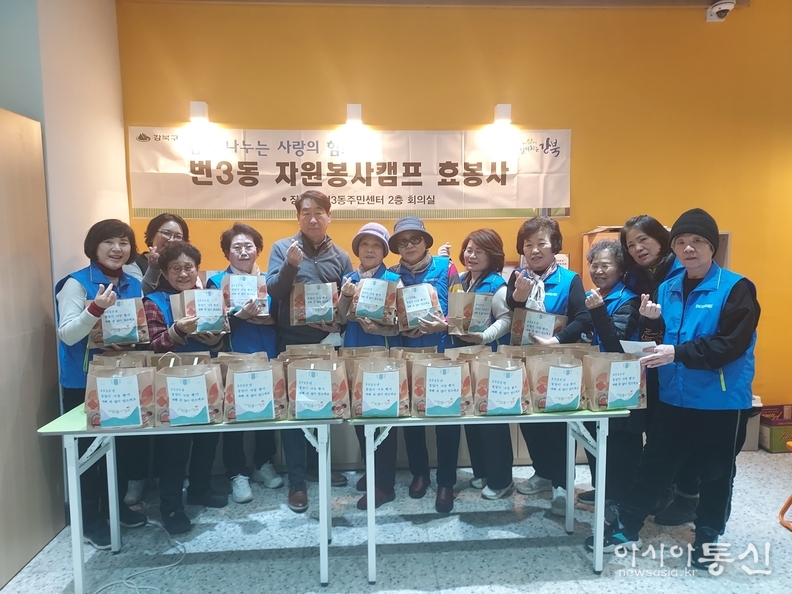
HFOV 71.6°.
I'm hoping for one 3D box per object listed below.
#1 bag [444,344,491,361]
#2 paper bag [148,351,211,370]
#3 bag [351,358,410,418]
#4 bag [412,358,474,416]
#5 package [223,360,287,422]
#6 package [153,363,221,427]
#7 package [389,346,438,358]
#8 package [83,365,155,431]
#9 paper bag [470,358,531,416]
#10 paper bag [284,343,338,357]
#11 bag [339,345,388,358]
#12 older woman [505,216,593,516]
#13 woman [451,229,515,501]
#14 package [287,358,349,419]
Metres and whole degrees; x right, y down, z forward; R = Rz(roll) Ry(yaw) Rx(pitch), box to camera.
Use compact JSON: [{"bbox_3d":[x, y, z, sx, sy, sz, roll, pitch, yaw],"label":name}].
[{"bbox_3d":[0.337,0.363,2.588,0.250,0.235,0.130,-1,7,-4],"label":"bag"},{"bbox_3d":[-0.969,0.378,2.479,0.248,0.233,0.144,-1,5,-5],"label":"paper bag"},{"bbox_3d":[-0.065,0.389,2.380,0.250,0.235,0.130,-1,7,-4],"label":"bag"},{"bbox_3d":[0.198,0.386,2.370,0.258,0.220,0.140,-1,6,-3],"label":"bag"},{"bbox_3d":[-0.593,0.397,2.335,0.250,0.235,0.130,-1,7,-8],"label":"package"},{"bbox_3d":[-0.849,0.403,2.291,0.252,0.220,0.135,-2,6,-15],"label":"package"},{"bbox_3d":[0.083,0.365,2.588,0.250,0.235,0.130,-1,7,-4],"label":"package"},{"bbox_3d":[-1.096,0.407,2.233,0.248,0.223,0.144,-1,5,-7],"label":"package"},{"bbox_3d":[0.466,0.384,2.405,0.250,0.235,0.130,-1,7,-6],"label":"paper bag"},{"bbox_3d":[-0.408,0.363,2.623,0.250,0.235,0.130,-1,7,-4],"label":"paper bag"},{"bbox_3d":[-0.152,0.363,2.603,0.243,0.228,0.149,-1,5,-3],"label":"bag"},{"bbox_3d":[0.803,0.370,2.911,0.470,1.585,0.430,1,7,12],"label":"older woman"},{"bbox_3d":[0.513,0.386,3.185,0.450,1.550,0.410,5,8,42],"label":"woman"},{"bbox_3d":[-0.322,0.392,2.341,0.248,0.223,0.144,-1,5,-2],"label":"package"}]

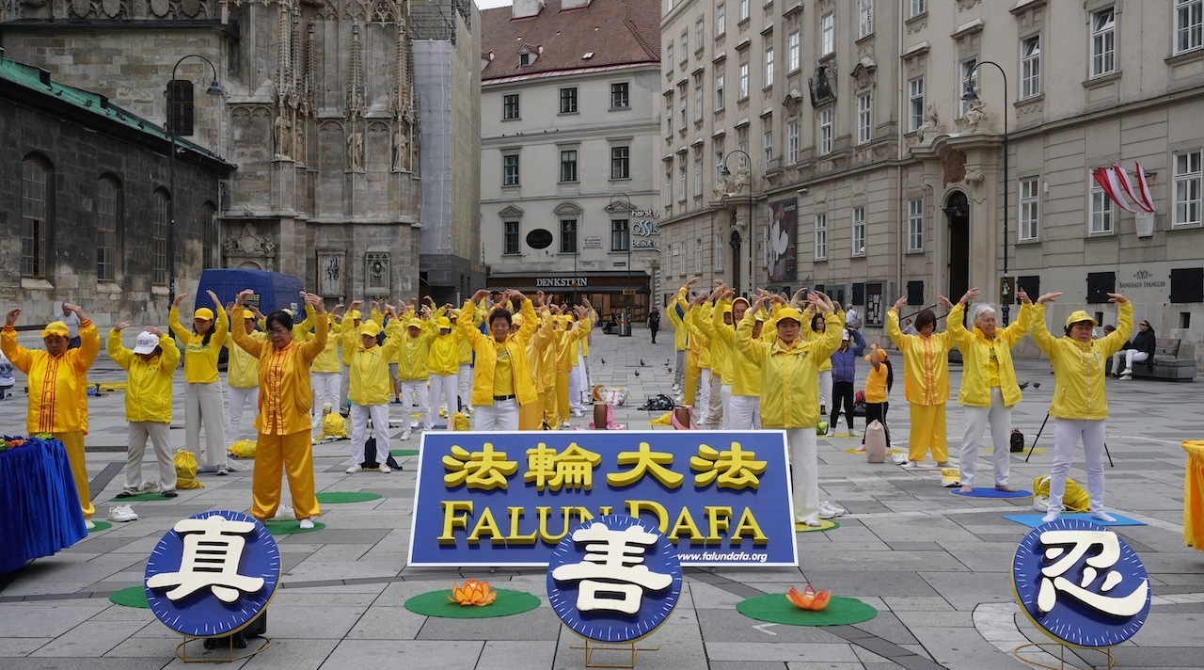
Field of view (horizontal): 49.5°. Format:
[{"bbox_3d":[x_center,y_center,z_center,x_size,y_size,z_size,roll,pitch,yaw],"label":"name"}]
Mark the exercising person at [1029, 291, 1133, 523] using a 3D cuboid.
[{"bbox_3d":[3.666,0.534,9.980,0.780,1.730,0.420,0,1,0],"label":"exercising person"}]

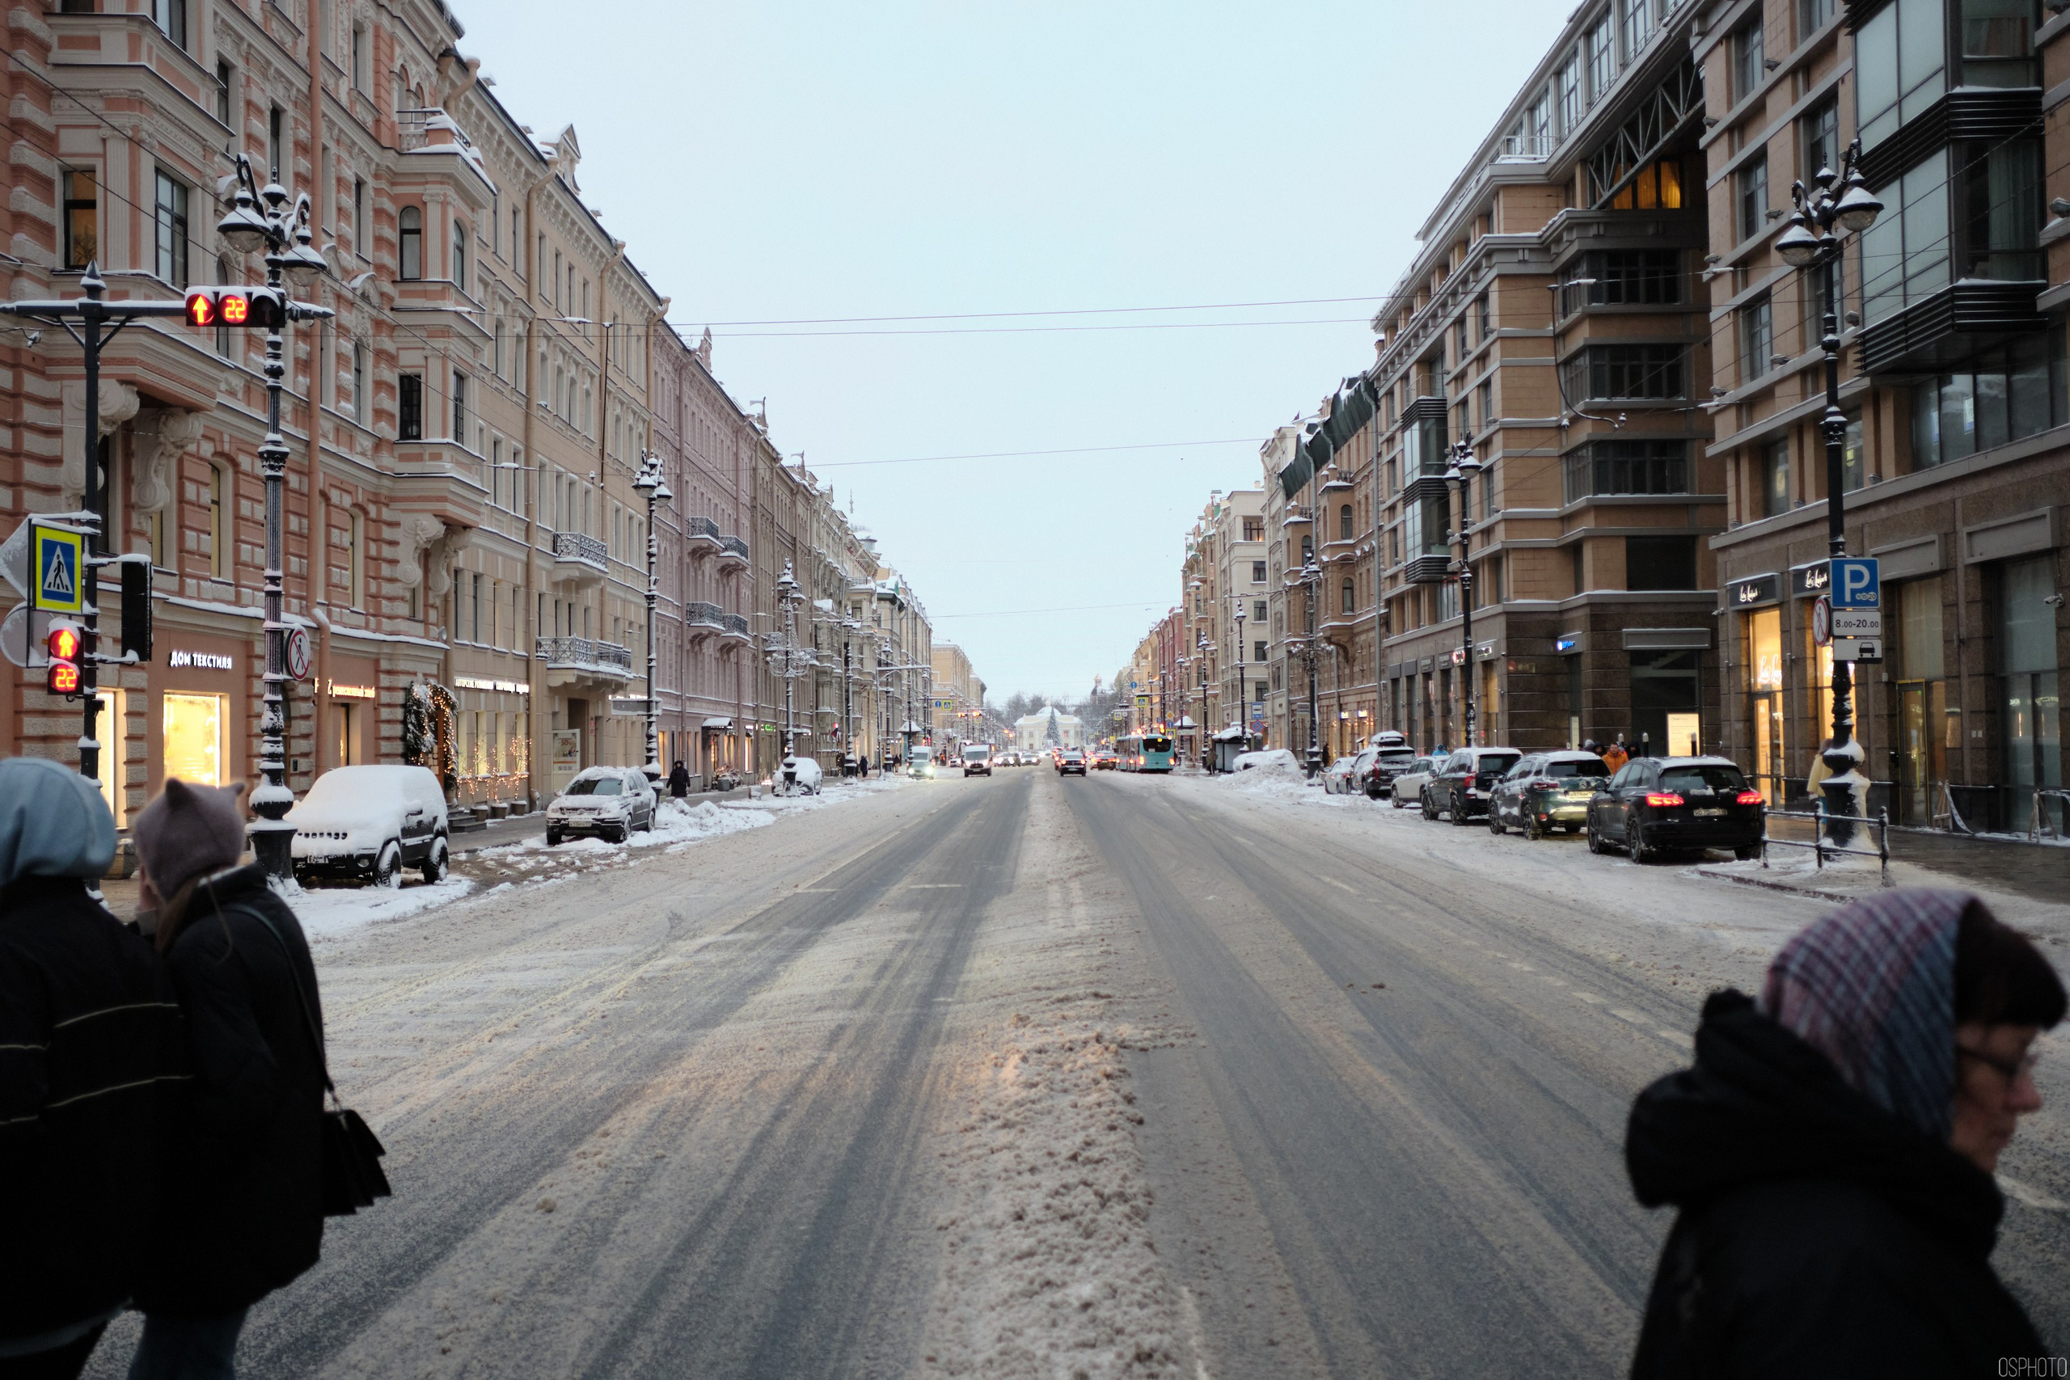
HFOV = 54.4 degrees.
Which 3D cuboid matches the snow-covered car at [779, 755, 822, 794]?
[{"bbox_3d":[-10.737,3.859,90.028,1.780,1.600,4.300,-1,-2,0],"label":"snow-covered car"}]

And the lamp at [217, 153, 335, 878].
[{"bbox_3d":[-10.360,-2.123,27.445,0.800,10.100,2.600,-1,-2,0],"label":"lamp"}]

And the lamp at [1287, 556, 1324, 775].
[{"bbox_3d":[11.987,-0.926,86.846,0.800,10.100,2.600,-1,-2,0],"label":"lamp"}]

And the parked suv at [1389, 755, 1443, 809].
[{"bbox_3d":[12.175,2.734,60.615,1.820,1.560,4.450,-1,-2,-6],"label":"parked suv"}]

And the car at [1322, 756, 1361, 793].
[{"bbox_3d":[13.160,3.493,82.051,1.800,1.500,4.450,-1,-2,-2],"label":"car"}]

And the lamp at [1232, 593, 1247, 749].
[{"bbox_3d":[11.956,-0.145,116.346,0.800,10.100,2.600,-1,-2,0],"label":"lamp"}]

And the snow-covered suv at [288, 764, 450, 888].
[{"bbox_3d":[-10.819,2.161,32.425,1.820,1.860,4.400,-1,-2,-3],"label":"snow-covered suv"}]

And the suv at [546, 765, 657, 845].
[{"bbox_3d":[-10.204,2.743,48.001,1.890,1.770,4.750,-1,-2,-1],"label":"suv"}]

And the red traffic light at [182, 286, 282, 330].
[{"bbox_3d":[-8.544,-4.075,21.500,1.050,0.380,0.290,-1,-2,-8],"label":"red traffic light"}]

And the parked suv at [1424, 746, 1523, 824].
[{"bbox_3d":[11.048,2.413,50.056,1.860,1.770,4.650,-1,-2,-2],"label":"parked suv"}]

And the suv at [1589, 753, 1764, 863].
[{"bbox_3d":[10.217,1.895,32.854,1.970,1.680,4.870,-1,-2,4],"label":"suv"}]

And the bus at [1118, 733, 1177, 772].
[{"bbox_3d":[8.638,5.112,159.011,2.520,2.950,12.000,-1,-2,-6],"label":"bus"}]

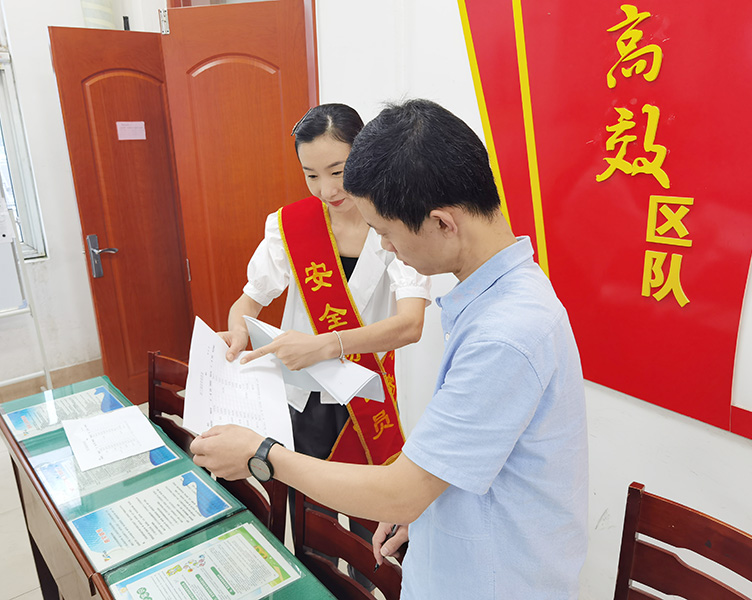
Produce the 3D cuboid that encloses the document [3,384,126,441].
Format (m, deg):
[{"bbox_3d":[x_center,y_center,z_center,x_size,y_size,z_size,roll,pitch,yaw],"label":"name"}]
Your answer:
[{"bbox_3d":[-0.958,0.343,1.853,0.297,0.005,0.210,-16,22,-39],"label":"document"}]

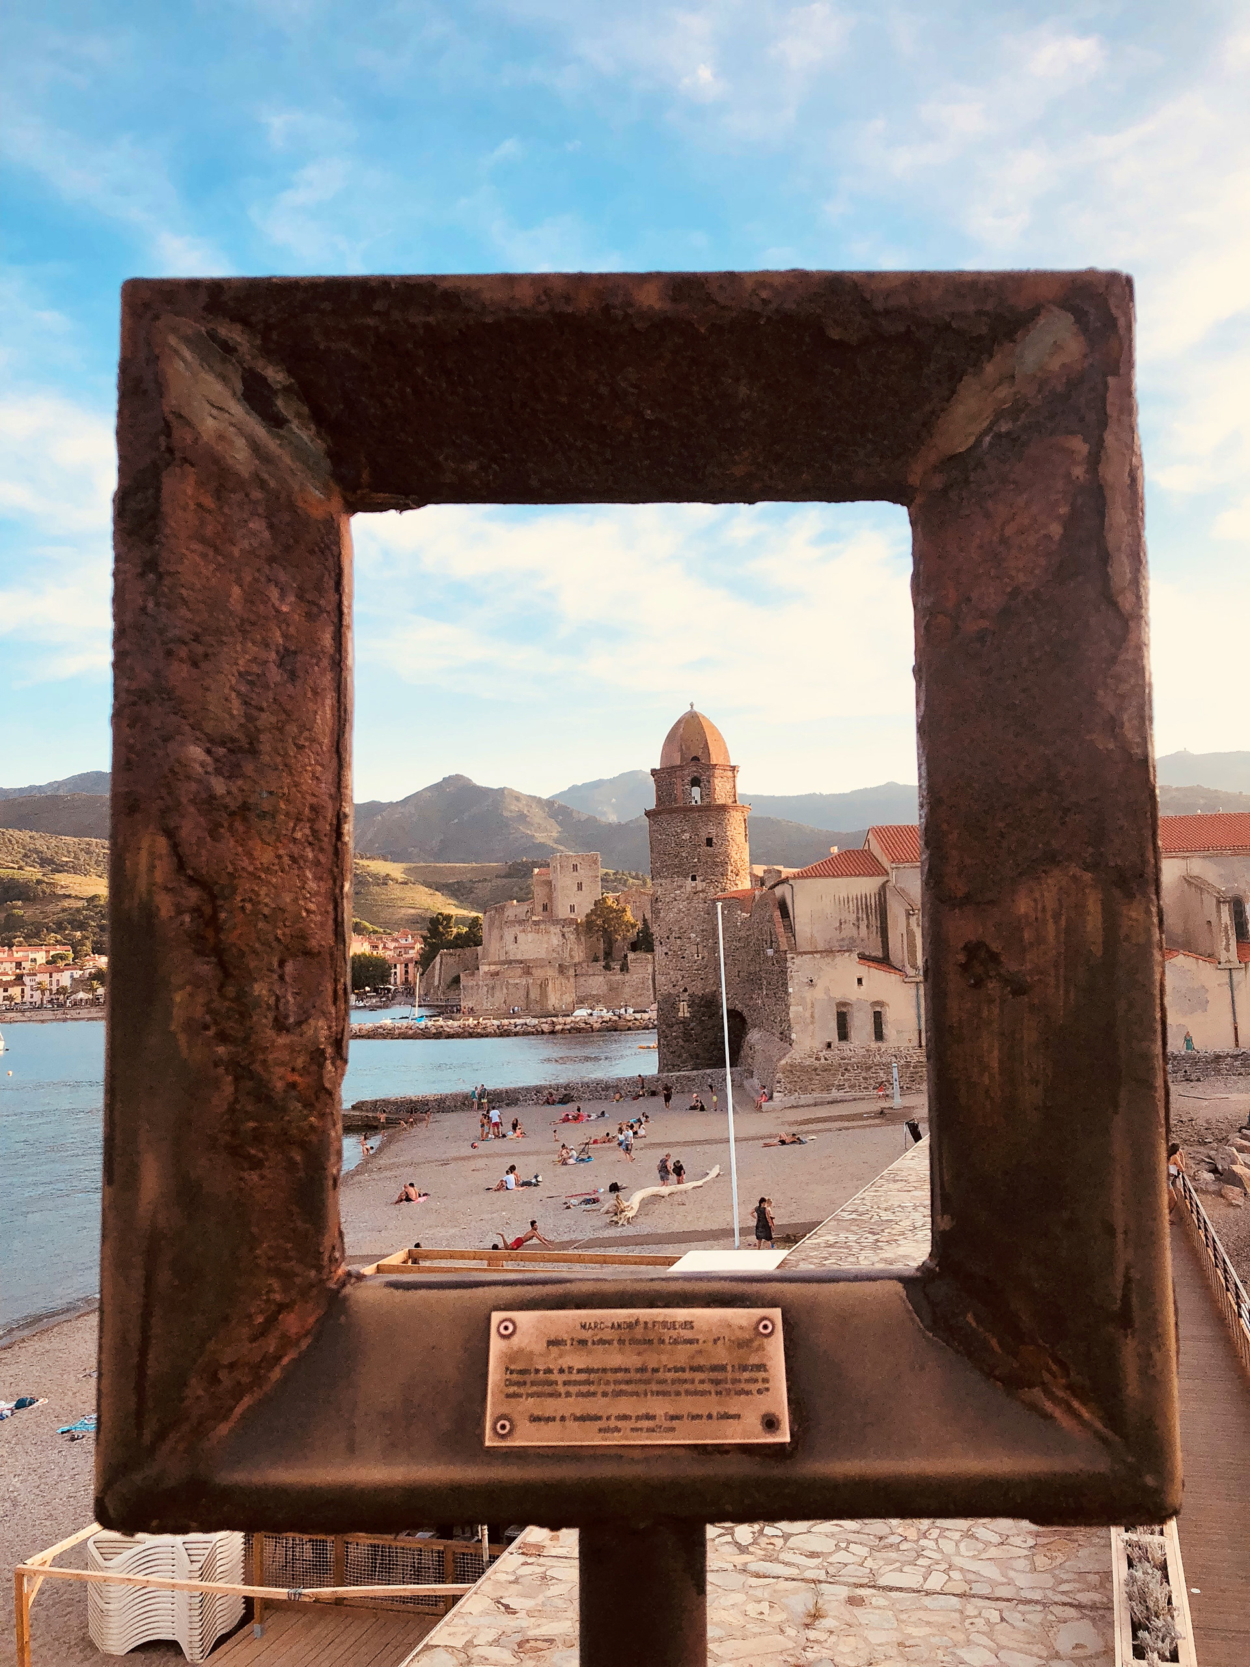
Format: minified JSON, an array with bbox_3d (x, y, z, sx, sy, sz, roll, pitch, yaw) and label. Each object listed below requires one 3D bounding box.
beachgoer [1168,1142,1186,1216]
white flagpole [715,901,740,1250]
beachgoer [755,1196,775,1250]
[{"bbox_3d":[11.177,7.149,27.680,0.600,1.550,0.500,0,-7,-25],"label":"beachgoer"},{"bbox_3d":[3.050,7.095,39.922,0.120,10.150,0.120,-3,-6,0],"label":"white flagpole"},{"bbox_3d":[4.003,11.213,38.609,0.580,1.620,0.420,-5,-6,20],"label":"beachgoer"}]

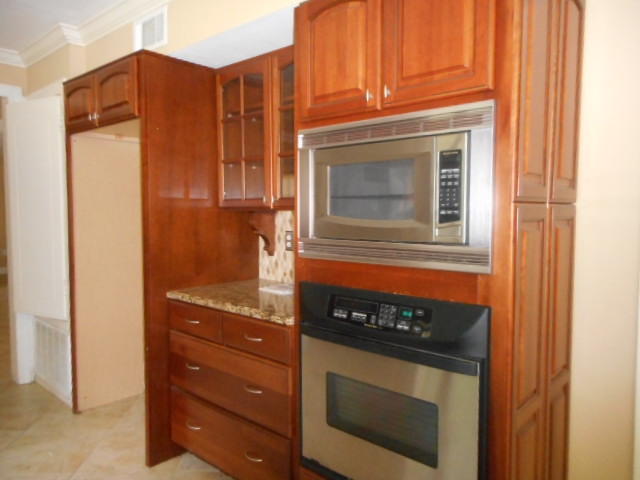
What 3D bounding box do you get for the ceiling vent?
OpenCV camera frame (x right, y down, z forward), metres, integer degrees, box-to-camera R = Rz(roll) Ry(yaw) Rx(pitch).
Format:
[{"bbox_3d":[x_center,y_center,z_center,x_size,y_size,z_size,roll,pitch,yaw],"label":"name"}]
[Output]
[{"bbox_3d":[-0.935,-1.142,2.541,0.320,0.191,0.020,3,4,40],"label":"ceiling vent"}]

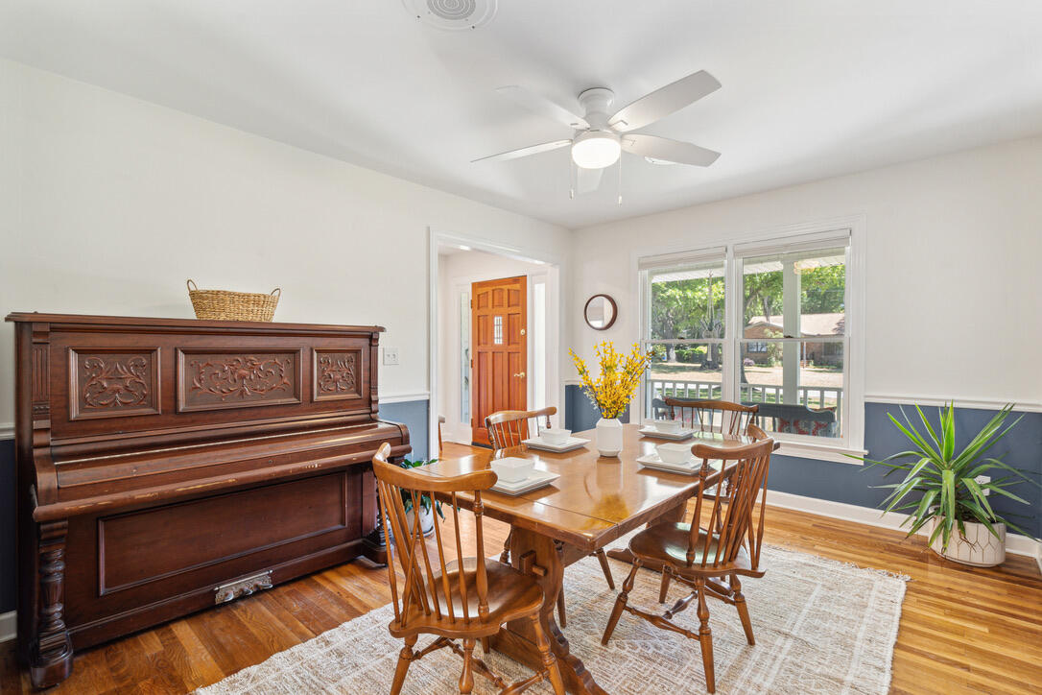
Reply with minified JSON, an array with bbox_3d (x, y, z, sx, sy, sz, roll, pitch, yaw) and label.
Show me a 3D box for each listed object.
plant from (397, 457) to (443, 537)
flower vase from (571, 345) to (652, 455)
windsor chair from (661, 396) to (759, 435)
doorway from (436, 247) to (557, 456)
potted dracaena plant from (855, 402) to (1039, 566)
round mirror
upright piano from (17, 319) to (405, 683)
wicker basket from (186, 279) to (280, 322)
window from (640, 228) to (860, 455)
[{"bbox_3d":[-0.641,0.968,3.058,0.360,0.490,0.370,0,0,0],"label":"plant"},{"bbox_3d":[0.387,0.220,1.986,0.340,0.475,0.320,0,0,0],"label":"flower vase"},{"bbox_3d":[1.057,0.759,2.653,0.550,0.900,0.530,0,0,43],"label":"windsor chair"},{"bbox_3d":[-0.174,0.197,4.139,0.160,2.050,1.580,0,0,43],"label":"doorway"},{"bbox_3d":[2.484,0.768,2.699,0.740,0.880,0.620,0,0,43],"label":"potted dracaena plant"},{"bbox_3d":[0.787,-0.353,4.575,0.370,0.370,0.050,0,0,43],"label":"round mirror"},{"bbox_3d":[-1.385,0.543,2.310,0.630,1.335,1.570,0,0,43],"label":"upright piano"},{"bbox_3d":[-1.488,-0.224,2.401,0.260,0.205,0.400,0,0,43],"label":"wicker basket"},{"bbox_3d":[1.716,-0.037,3.788,1.740,1.630,0.120,0,0,43],"label":"window"}]

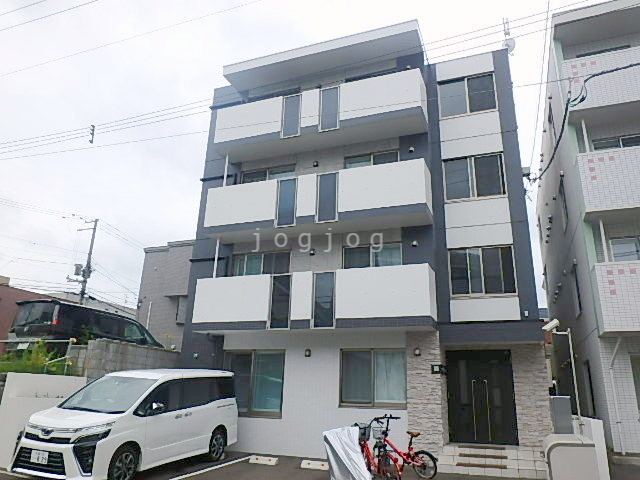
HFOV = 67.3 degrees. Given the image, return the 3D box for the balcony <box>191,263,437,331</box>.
[{"bbox_3d":[-0.288,1.621,12.194,6.214,1.411,0.948,-5,-21,20],"label":"balcony"}]

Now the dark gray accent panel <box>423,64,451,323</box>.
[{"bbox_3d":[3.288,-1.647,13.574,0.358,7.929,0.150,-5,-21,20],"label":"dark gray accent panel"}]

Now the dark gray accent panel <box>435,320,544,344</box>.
[{"bbox_3d":[3.779,2.072,10.731,2.158,0.474,0.167,-5,-20,20],"label":"dark gray accent panel"}]

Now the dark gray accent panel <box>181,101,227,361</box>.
[{"bbox_3d":[-3.091,0.242,13.792,0.856,9.858,0.418,-5,-20,20],"label":"dark gray accent panel"}]

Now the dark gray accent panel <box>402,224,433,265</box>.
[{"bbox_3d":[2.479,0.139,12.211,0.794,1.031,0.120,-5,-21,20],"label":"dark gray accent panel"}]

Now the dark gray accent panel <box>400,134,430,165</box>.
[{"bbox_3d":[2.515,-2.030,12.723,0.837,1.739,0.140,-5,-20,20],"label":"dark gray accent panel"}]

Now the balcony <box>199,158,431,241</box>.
[{"bbox_3d":[-0.192,-0.914,12.948,6.154,1.428,0.875,-5,-20,20],"label":"balcony"}]

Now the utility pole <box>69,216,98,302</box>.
[{"bbox_3d":[-15.829,4.103,31.232,1.300,11.600,0.600,-5,-20,20],"label":"utility pole"}]

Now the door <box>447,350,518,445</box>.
[{"bbox_3d":[4.003,3.886,11.939,1.561,2.204,0.100,-5,-21,20],"label":"door"}]

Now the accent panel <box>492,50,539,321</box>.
[{"bbox_3d":[5.264,-1.837,13.064,0.425,8.036,0.140,-5,-21,20],"label":"accent panel"}]

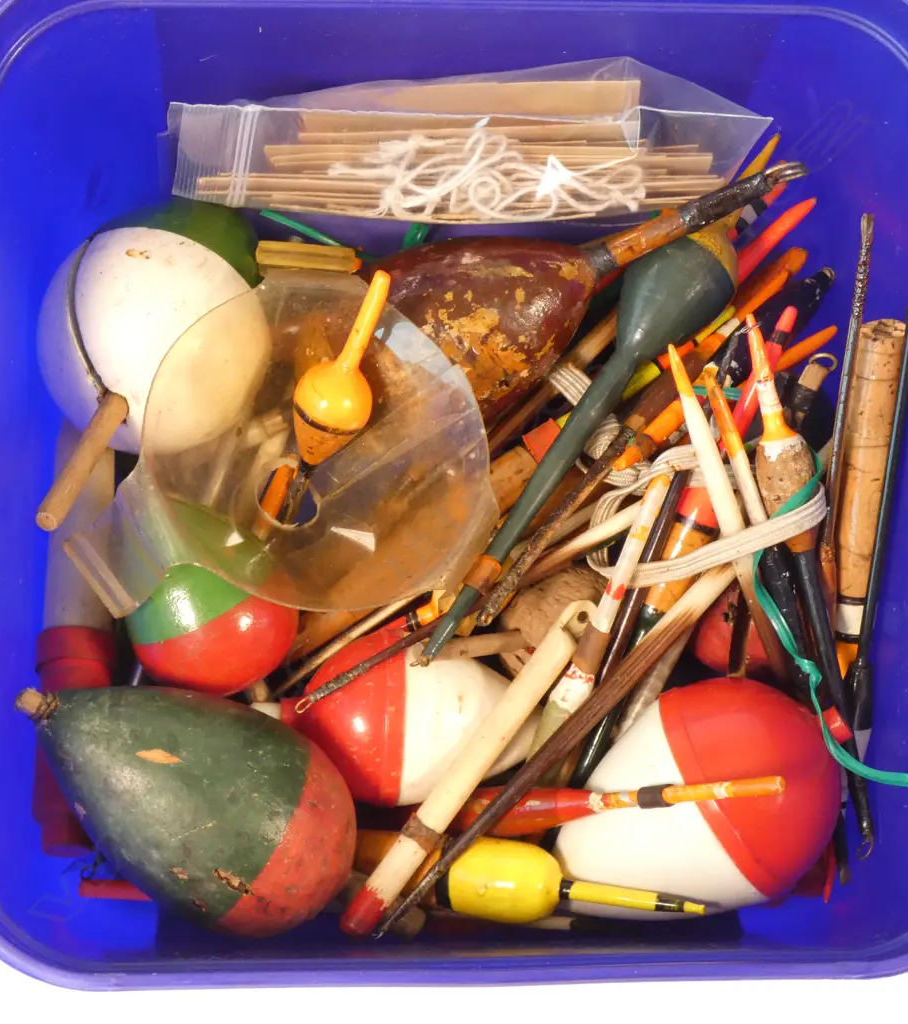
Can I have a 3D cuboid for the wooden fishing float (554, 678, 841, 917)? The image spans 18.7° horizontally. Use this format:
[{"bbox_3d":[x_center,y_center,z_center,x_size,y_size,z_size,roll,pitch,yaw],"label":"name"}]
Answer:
[{"bbox_3d":[0.058,0.069,0.651,0.072,0.054,0.054,-27,82,-2],"label":"wooden fishing float"}]

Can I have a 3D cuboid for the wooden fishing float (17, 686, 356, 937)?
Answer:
[{"bbox_3d":[-0.062,0.062,0.637,0.087,0.051,0.051,28,82,-13],"label":"wooden fishing float"}]

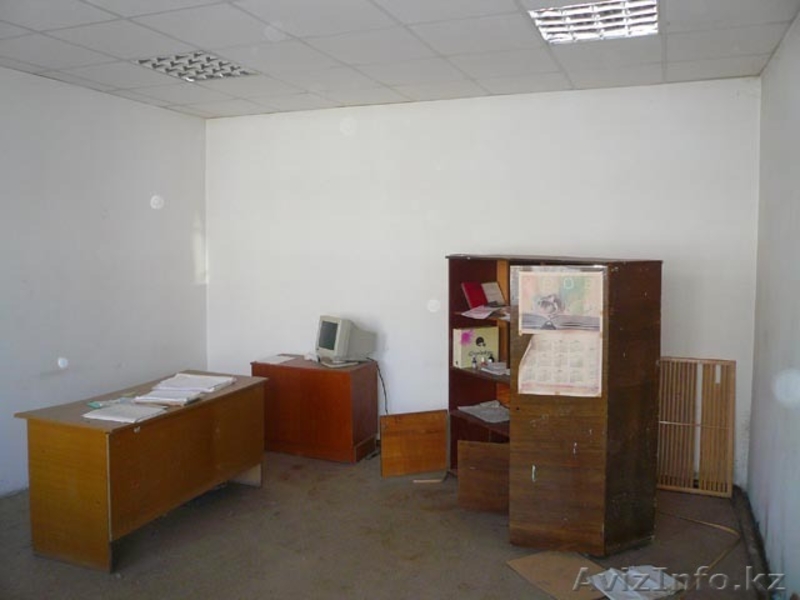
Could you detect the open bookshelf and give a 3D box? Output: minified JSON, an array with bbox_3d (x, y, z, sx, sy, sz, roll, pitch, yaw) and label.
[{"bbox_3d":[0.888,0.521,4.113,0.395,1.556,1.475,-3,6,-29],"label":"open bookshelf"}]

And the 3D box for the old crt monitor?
[{"bbox_3d":[-0.426,0.310,5.183,0.385,0.375,0.360,-3,6,-33],"label":"old crt monitor"}]

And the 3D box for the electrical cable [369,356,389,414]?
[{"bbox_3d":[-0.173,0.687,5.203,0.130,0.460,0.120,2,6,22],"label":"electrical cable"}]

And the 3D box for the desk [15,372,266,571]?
[{"bbox_3d":[-1.487,0.944,3.962,0.687,0.736,1.310,2,6,24],"label":"desk"}]

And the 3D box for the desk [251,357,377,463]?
[{"bbox_3d":[-0.685,0.848,5.208,0.916,0.701,0.441,2,6,22],"label":"desk"}]

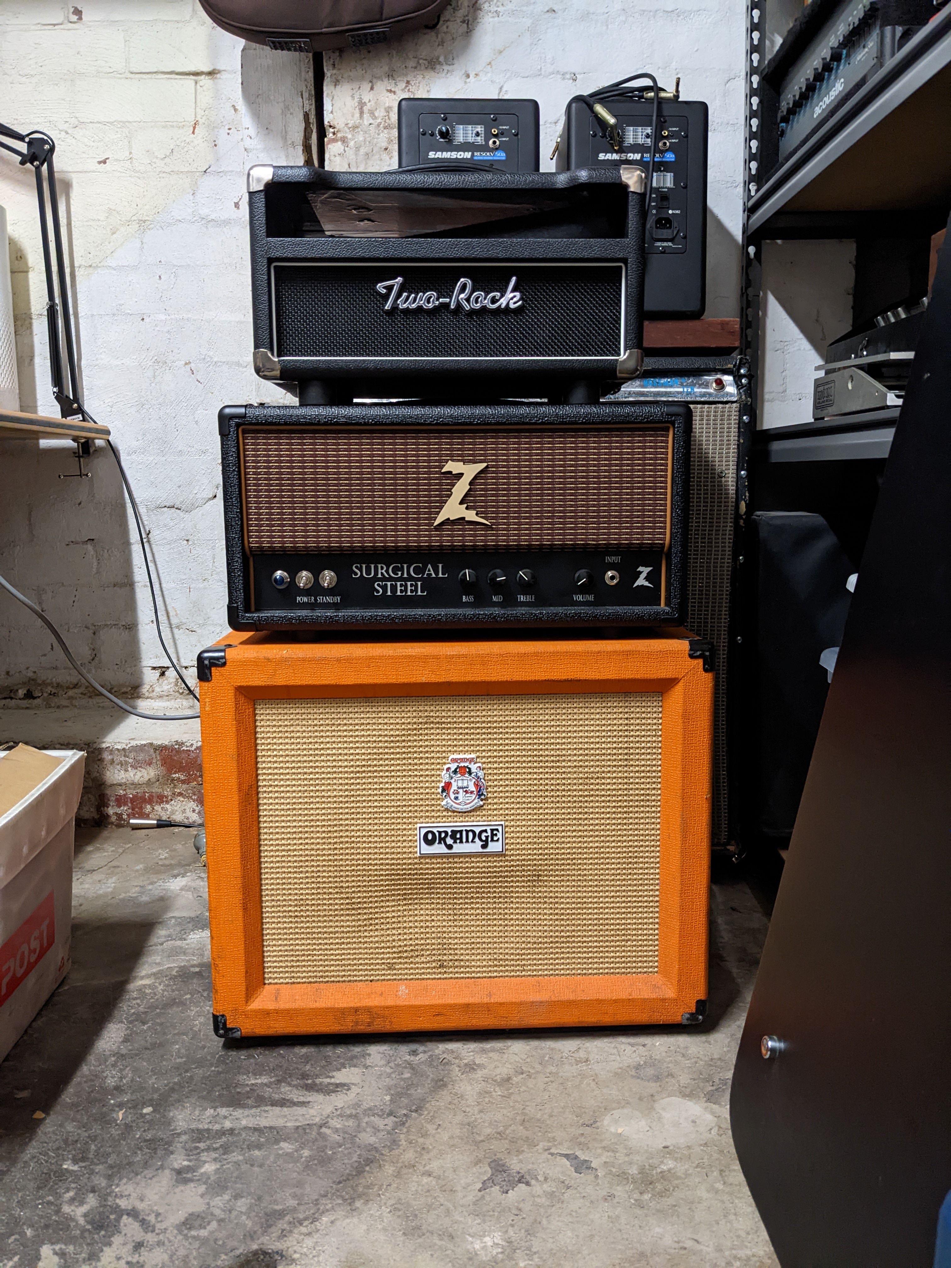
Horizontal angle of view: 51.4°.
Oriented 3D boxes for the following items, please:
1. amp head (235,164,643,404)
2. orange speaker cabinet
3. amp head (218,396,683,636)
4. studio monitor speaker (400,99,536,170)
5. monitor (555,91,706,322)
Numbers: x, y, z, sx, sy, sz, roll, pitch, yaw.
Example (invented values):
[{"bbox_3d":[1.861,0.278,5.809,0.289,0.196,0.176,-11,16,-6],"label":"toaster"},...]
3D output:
[{"bbox_3d":[-0.029,-0.378,1.154,0.411,0.244,0.230,-1,8,-1],"label":"amp head"},{"bbox_3d":[-0.021,0.221,1.224,0.550,0.460,0.290,-1,8,-2],"label":"orange speaker cabinet"},{"bbox_3d":[-0.022,-0.129,1.160,0.489,0.250,0.235,-1,8,-1],"label":"amp head"},{"bbox_3d":[-0.009,-0.590,1.445,0.189,0.283,0.213,0,8,-1],"label":"studio monitor speaker"},{"bbox_3d":[0.217,-0.589,1.450,0.189,0.283,0.213,-1,8,-1],"label":"monitor"}]

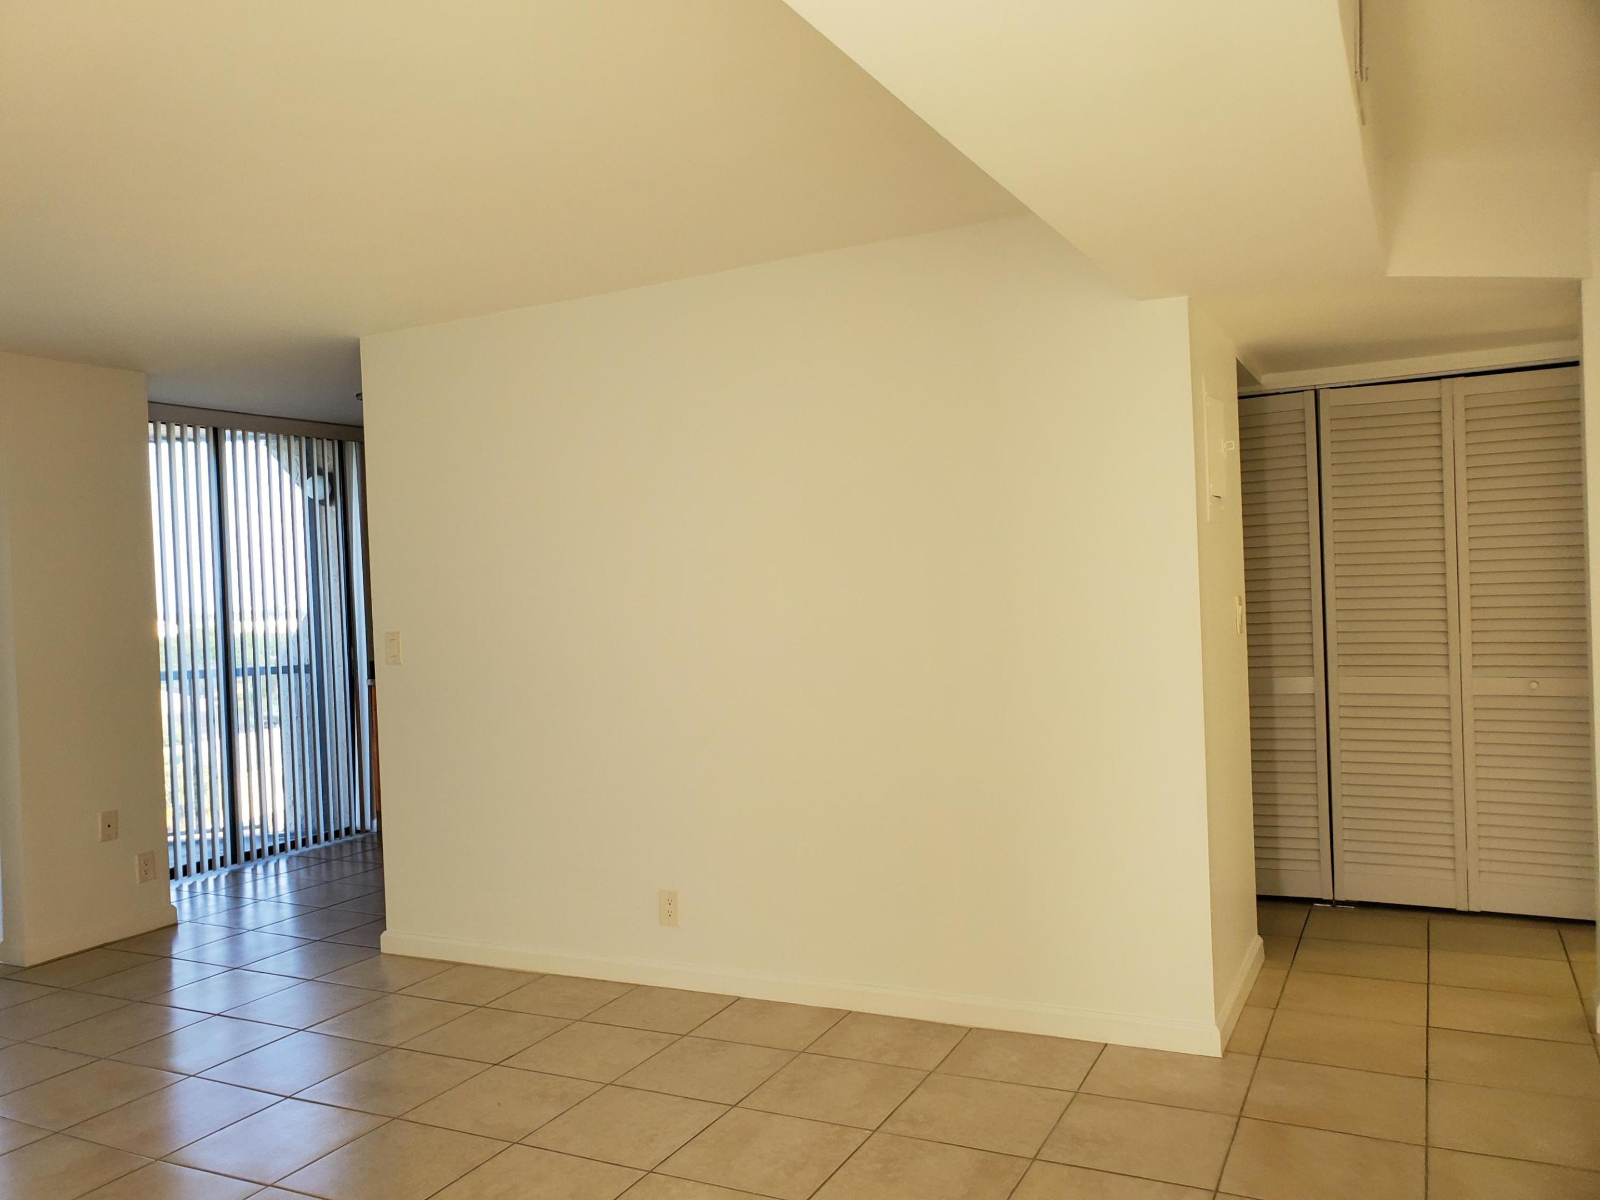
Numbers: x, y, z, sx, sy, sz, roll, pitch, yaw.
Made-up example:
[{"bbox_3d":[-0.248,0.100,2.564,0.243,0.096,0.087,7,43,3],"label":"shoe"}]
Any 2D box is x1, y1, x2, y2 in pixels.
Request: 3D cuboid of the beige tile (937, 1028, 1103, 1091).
[{"bbox_3d":[0.645,1.306,3.430,0.402,0.012,0.402,-2,0,27],"label":"beige tile"}]

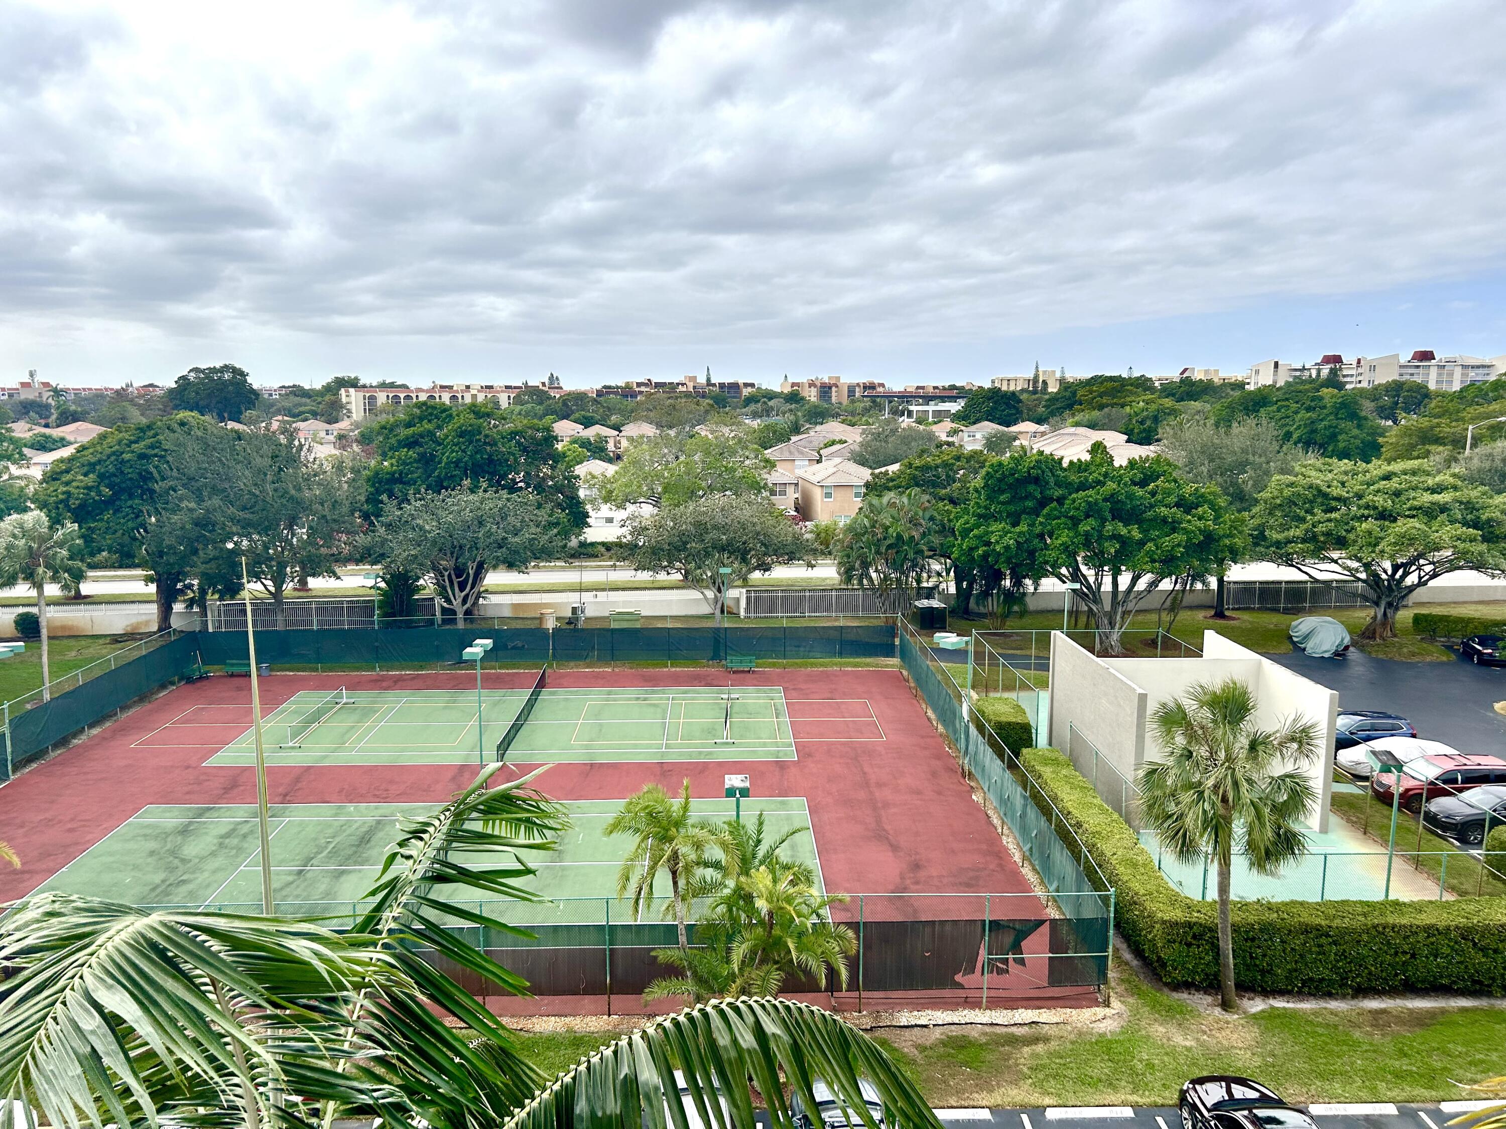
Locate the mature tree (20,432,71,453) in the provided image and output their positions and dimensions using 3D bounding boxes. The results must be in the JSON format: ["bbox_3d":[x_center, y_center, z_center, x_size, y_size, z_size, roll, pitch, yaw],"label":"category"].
[{"bbox_3d":[-98.534,-14.487,157.753,7.400,7.964,7.178,-6,11,-31],"label":"mature tree"}]

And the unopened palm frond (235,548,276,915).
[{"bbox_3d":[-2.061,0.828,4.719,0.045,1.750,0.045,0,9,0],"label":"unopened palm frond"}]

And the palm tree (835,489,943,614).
[{"bbox_3d":[8.180,0.010,67.348,6.500,8.800,6.240,0,9,0],"label":"palm tree"}]

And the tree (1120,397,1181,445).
[{"bbox_3d":[60.120,-18.597,171.211,8.369,12.775,7.929,0,9,0],"label":"tree"}]

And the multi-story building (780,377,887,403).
[{"bbox_3d":[47.530,-102.130,672.306,64.000,18.000,22.000,0,9,0],"label":"multi-story building"}]

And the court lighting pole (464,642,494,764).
[{"bbox_3d":[-10.257,5.692,42.916,0.750,5.450,1.900,0,9,-2],"label":"court lighting pole"}]

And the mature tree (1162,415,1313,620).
[{"bbox_3d":[31.244,-2.979,73.650,8.965,12.880,8.494,0,9,0],"label":"mature tree"}]

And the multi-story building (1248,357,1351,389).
[{"bbox_3d":[251.000,-80.741,511.000,20.000,26.000,60.000,-3,10,-17],"label":"multi-story building"}]

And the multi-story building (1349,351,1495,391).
[{"bbox_3d":[267.500,-72.835,459.000,66.000,27.000,20.000,-3,10,-17],"label":"multi-story building"}]

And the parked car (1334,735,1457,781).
[{"bbox_3d":[25.758,7.414,45.049,4.700,1.460,1.850,0,9,-2],"label":"parked car"}]

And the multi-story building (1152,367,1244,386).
[{"bbox_3d":[246.000,-97.595,626.000,50.000,22.500,20.000,0,9,3],"label":"multi-story building"}]

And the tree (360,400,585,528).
[{"bbox_3d":[-17.875,-3.405,72.433,14.350,13.950,13.500,0,9,0],"label":"tree"}]

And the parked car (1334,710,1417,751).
[{"bbox_3d":[24.706,6.934,46.798,4.660,1.680,1.870,0,9,0],"label":"parked car"}]

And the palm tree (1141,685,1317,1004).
[{"bbox_3d":[11.317,6.813,27.061,4.290,8.250,4.100,0,9,0],"label":"palm tree"}]

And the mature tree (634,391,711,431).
[{"bbox_3d":[-17.797,-31.563,250.000,17.930,12.750,16.500,0,9,0],"label":"mature tree"}]

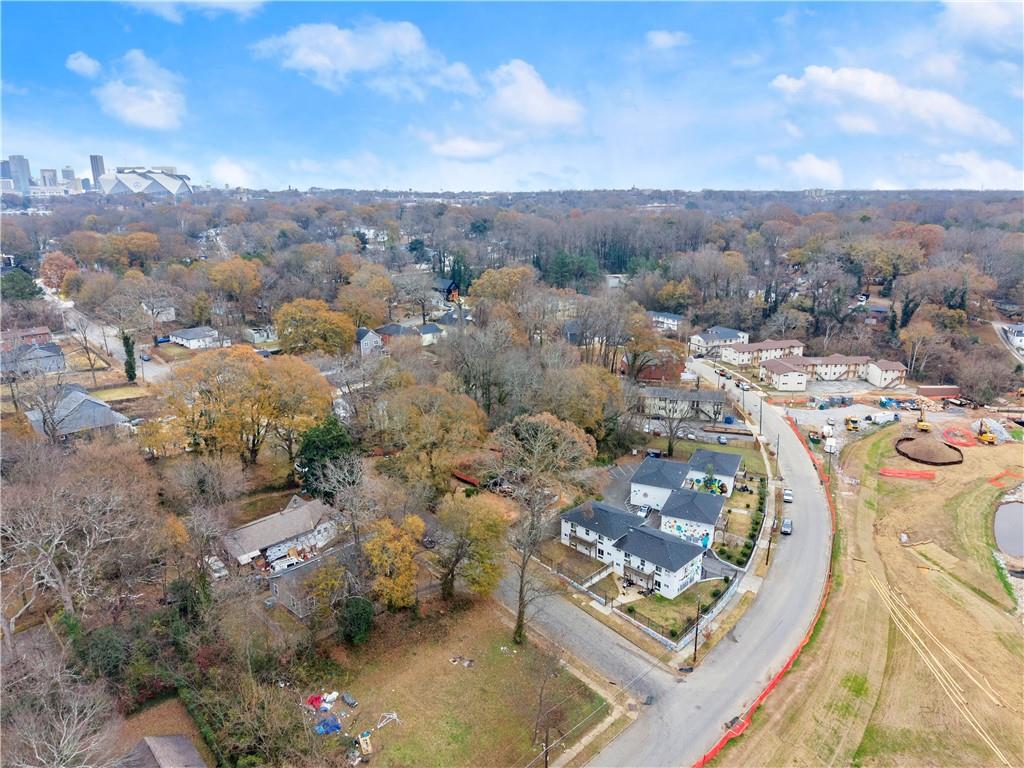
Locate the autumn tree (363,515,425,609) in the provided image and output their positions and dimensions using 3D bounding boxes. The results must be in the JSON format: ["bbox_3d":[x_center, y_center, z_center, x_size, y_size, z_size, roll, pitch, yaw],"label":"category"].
[{"bbox_3d":[-18.810,28.100,114.630,10.000,15.500,10.000,0,15,0],"label":"autumn tree"}]

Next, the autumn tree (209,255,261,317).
[{"bbox_3d":[-111.633,-38.540,285.696,19.500,23.000,19.500,-6,16,-21],"label":"autumn tree"}]

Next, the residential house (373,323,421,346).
[{"bbox_3d":[-47.750,-20.670,297.340,11.800,5.600,15.500,-13,20,-40],"label":"residential house"}]

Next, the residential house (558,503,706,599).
[{"bbox_3d":[21.023,28.497,128.080,11.542,7.200,26.542,-15,21,-42],"label":"residential house"}]

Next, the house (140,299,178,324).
[{"bbox_3d":[-153.360,-31.550,308.000,10.000,8.000,12.000,-12,20,-38],"label":"house"}]

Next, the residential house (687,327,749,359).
[{"bbox_3d":[85.945,-18.135,293.904,23.500,8.300,11.000,-6,16,-21],"label":"residential house"}]

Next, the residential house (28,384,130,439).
[{"bbox_3d":[-100.671,7.678,164.045,22.000,6.300,14.500,13,20,40],"label":"residential house"}]

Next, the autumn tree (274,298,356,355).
[{"bbox_3d":[-75.350,-22.930,273.760,29.000,20.500,24.000,-4,16,-15],"label":"autumn tree"}]

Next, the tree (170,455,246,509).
[{"bbox_3d":[-64.010,20.130,149.570,14.500,10.500,14.500,0,15,0],"label":"tree"}]

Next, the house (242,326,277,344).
[{"bbox_3d":[-104.300,-21.370,296.500,11.300,5.400,10.500,-13,20,-38],"label":"house"}]

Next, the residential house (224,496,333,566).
[{"bbox_3d":[-43.840,27.390,135.000,10.800,5.500,19.500,11,19,35],"label":"residential house"}]

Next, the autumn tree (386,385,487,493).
[{"bbox_3d":[-17.320,12.670,159.860,20.800,22.500,19.000,-2,16,-6],"label":"autumn tree"}]

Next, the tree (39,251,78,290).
[{"bbox_3d":[-260.470,-64.060,406.800,19.500,21.000,19.000,-10,18,-31],"label":"tree"}]

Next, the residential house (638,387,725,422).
[{"bbox_3d":[48.690,5.386,205.240,23.500,6.900,10.000,3,16,10],"label":"residential house"}]

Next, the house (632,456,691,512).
[{"bbox_3d":[33.301,21.542,157.555,10.600,7.000,15.400,6,17,22],"label":"house"}]

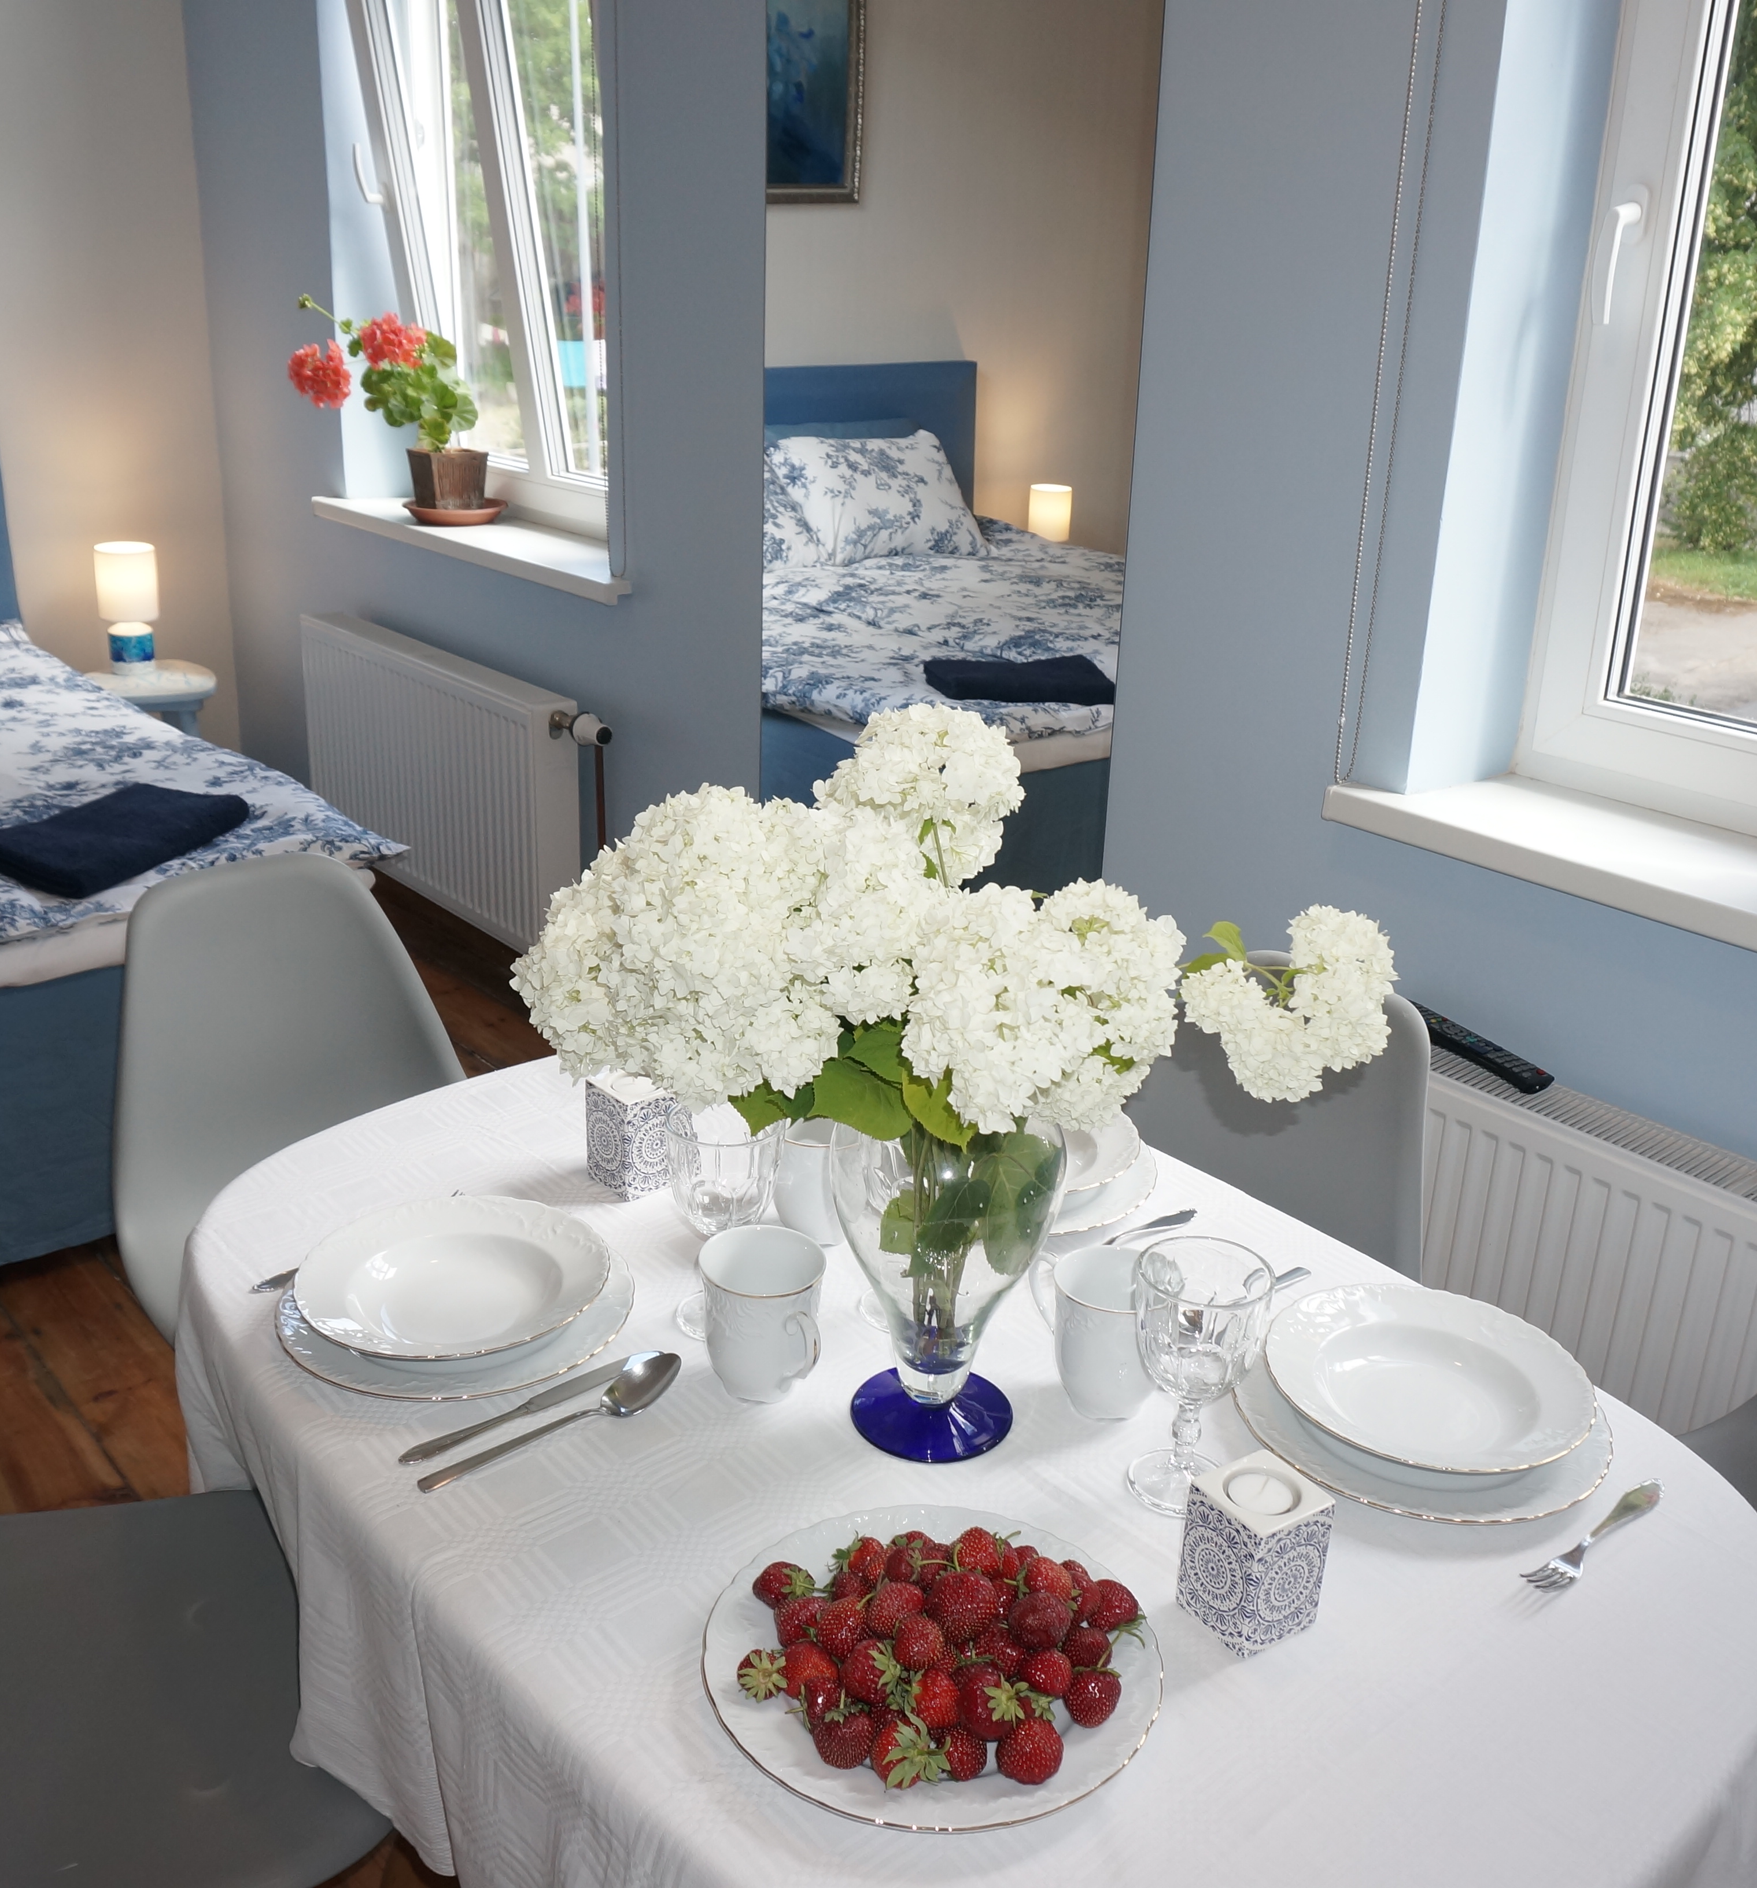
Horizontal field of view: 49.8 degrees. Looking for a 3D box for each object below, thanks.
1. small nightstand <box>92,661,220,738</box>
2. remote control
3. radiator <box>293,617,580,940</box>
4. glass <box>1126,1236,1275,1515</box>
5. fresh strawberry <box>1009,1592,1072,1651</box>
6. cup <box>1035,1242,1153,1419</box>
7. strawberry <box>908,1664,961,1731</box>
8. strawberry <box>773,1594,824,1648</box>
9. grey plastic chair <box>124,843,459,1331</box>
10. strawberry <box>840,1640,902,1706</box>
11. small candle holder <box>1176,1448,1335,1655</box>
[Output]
[{"bbox_3d":[-1.731,-0.428,4.577,0.340,0.430,0.370,-15,27,-38],"label":"small nightstand"},{"bbox_3d":[0.676,0.122,2.165,0.046,0.024,0.225,-8,23,-24],"label":"remote control"},{"bbox_3d":[-0.948,-0.368,4.040,0.104,0.503,1.015,-15,27,-37],"label":"radiator"},{"bbox_3d":[0.201,0.278,1.202,0.086,0.158,0.086,1,21,0],"label":"glass"},{"bbox_3d":[0.087,0.362,1.012,0.034,0.034,0.034,2,21,0],"label":"fresh strawberry"},{"bbox_3d":[0.154,0.268,1.307,0.088,0.097,0.110,-15,27,-37],"label":"cup"},{"bbox_3d":[0.030,0.397,0.996,0.032,0.032,0.032,16,51,-19],"label":"strawberry"},{"bbox_3d":[-0.042,0.368,1.029,0.031,0.030,0.031,2,21,0],"label":"strawberry"},{"bbox_3d":[-0.578,0.367,2.094,0.465,0.825,0.520,-15,26,-37],"label":"grey plastic chair"},{"bbox_3d":[-0.004,0.390,1.011,0.033,0.034,0.034,-10,4,22],"label":"strawberry"},{"bbox_3d":[0.214,0.346,1.075,0.055,0.083,0.055,-12,25,-32],"label":"small candle holder"}]

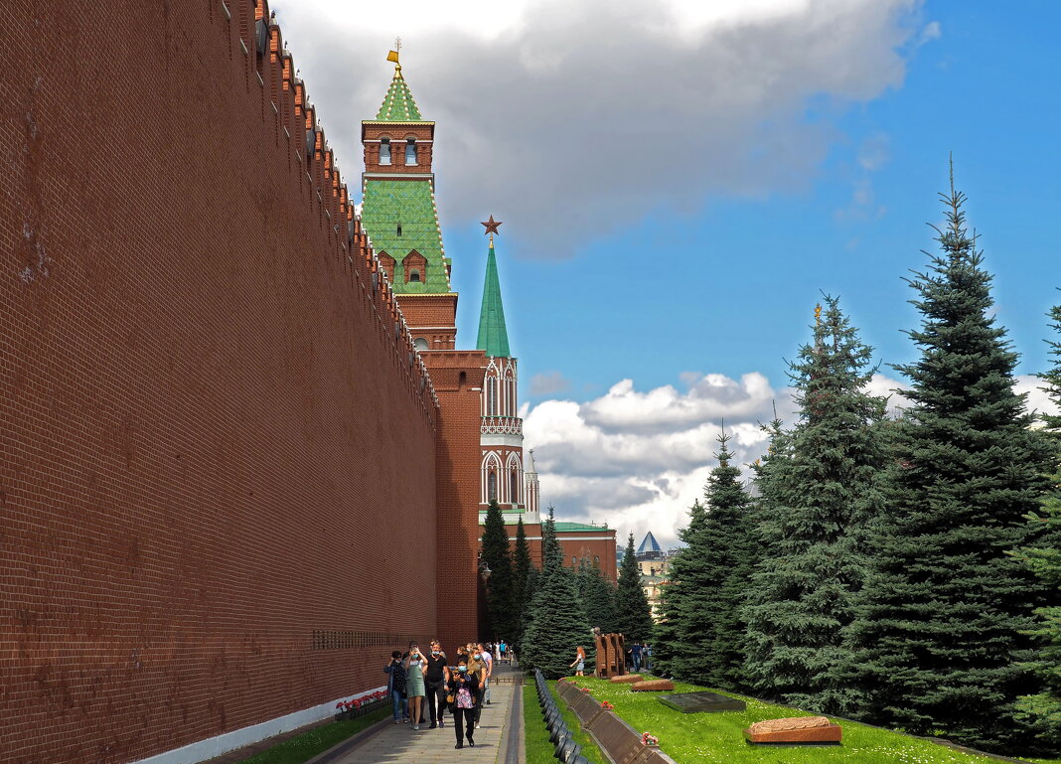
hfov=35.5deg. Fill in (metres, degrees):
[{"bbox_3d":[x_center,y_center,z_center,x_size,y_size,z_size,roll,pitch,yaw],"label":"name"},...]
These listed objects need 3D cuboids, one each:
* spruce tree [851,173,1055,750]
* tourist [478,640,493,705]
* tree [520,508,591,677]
[{"bbox_3d":[7.048,1.075,27.220,3.900,9.513,3.900,0,-9,0],"label":"spruce tree"},{"bbox_3d":[-1.295,8.380,47.601,0.500,1.722,0.450,-6,-11,36],"label":"tourist"},{"bbox_3d":[1.162,10.432,82.374,3.800,8.409,3.800,0,-9,0],"label":"tree"}]

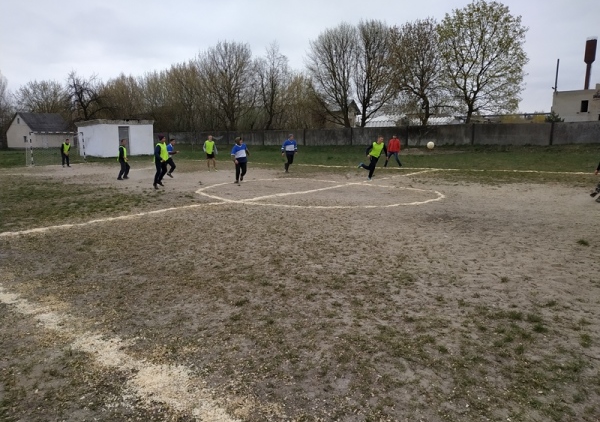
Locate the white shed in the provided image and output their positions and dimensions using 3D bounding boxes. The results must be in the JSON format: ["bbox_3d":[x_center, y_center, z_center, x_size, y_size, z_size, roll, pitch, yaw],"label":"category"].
[{"bbox_3d":[-15.364,-6.058,34.623,4.300,2.900,4.600,8,14,41],"label":"white shed"}]

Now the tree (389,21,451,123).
[{"bbox_3d":[12.021,-12.870,41.875,5.834,12.201,5.543,0,10,0],"label":"tree"}]

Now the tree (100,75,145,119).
[{"bbox_3d":[-29.868,-16.911,70.000,7.000,11.000,7.000,-1,10,0],"label":"tree"}]

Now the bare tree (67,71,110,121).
[{"bbox_3d":[-20.675,-10.011,40.869,4.518,7.264,4.292,0,10,0],"label":"bare tree"}]

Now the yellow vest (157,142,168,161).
[{"bbox_3d":[-4.363,-1.863,13.200,0.310,0.620,0.420,5,12,29],"label":"yellow vest"}]

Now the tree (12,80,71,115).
[{"bbox_3d":[-45.983,-17.522,74.000,9.400,10.800,9.200,-1,10,0],"label":"tree"}]

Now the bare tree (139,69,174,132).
[{"bbox_3d":[-22.289,-15.960,64.182,5.244,10.950,4.982,0,10,0],"label":"bare tree"}]

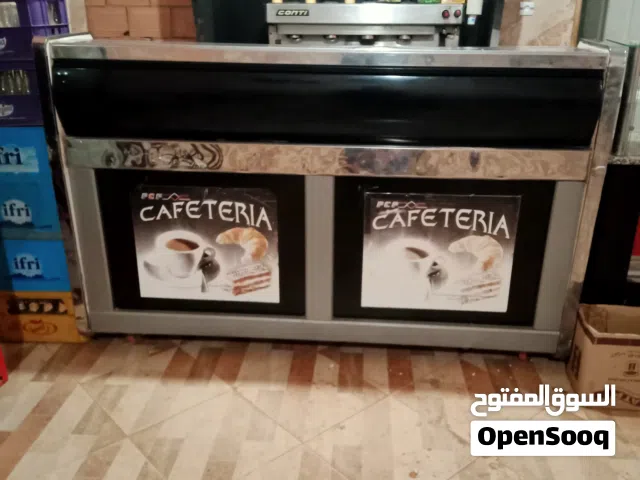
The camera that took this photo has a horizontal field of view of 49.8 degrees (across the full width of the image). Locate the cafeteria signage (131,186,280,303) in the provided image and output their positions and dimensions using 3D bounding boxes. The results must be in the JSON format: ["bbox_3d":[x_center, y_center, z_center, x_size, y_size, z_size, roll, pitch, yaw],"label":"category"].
[{"bbox_3d":[-0.430,0.022,2.626,0.549,0.467,0.010,2,23,4],"label":"cafeteria signage"}]

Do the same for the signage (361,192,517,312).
[{"bbox_3d":[0.440,0.052,2.568,0.558,0.469,0.010,2,23,4],"label":"signage"}]

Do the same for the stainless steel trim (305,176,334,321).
[{"bbox_3d":[0.001,0.038,2.599,0.105,0.585,0.030,2,23,4],"label":"stainless steel trim"}]

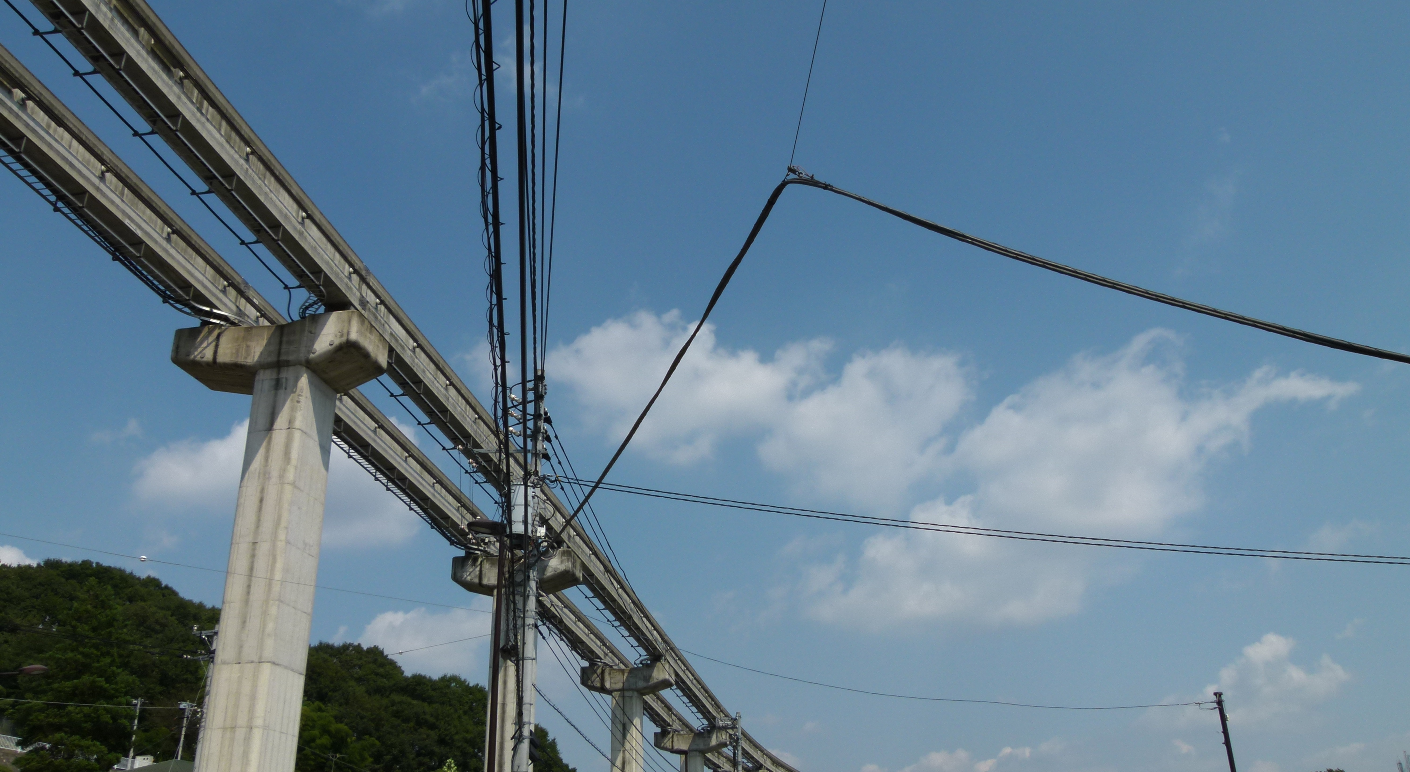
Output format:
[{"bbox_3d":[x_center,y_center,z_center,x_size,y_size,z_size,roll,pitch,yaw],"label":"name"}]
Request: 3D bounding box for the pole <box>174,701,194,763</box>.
[{"bbox_3d":[-55.278,38.231,116.018,1.600,9.600,0.600,-11,-26,21],"label":"pole"}]

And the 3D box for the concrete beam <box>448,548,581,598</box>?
[{"bbox_3d":[-7.905,8.044,46.467,5.200,1.430,2.028,-5,-25,8],"label":"concrete beam"}]

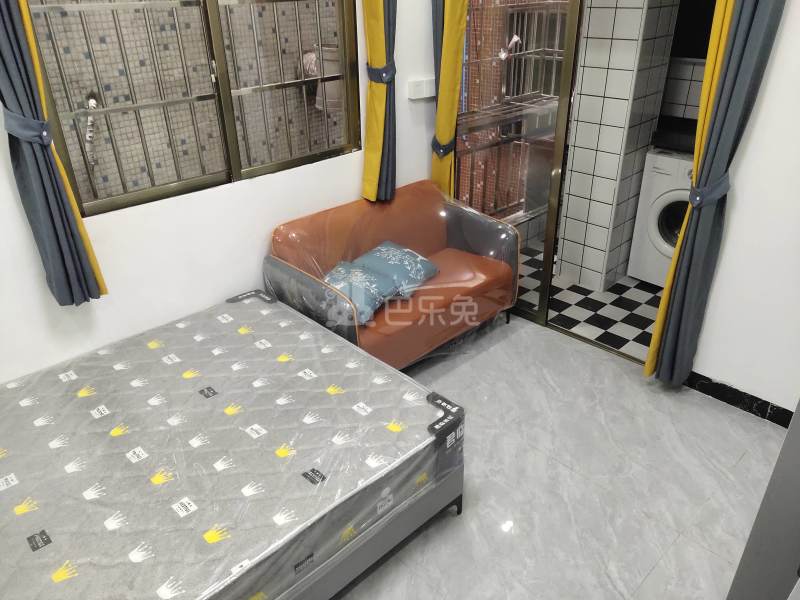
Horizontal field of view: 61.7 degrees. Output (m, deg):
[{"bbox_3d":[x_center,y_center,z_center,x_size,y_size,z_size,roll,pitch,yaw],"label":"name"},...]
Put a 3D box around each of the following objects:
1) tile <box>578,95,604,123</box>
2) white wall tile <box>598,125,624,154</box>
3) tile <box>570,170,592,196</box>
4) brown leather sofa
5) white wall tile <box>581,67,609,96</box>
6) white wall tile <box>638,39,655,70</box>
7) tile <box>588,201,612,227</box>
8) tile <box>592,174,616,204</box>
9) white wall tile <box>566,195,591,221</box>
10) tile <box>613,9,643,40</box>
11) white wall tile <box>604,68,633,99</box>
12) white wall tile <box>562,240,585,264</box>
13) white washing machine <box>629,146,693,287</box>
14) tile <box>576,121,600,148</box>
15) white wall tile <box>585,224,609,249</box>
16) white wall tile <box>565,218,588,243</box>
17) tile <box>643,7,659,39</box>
[{"bbox_3d":[1.093,-1.085,3.818,0.147,0.149,0.012,25,37,39],"label":"tile"},{"bbox_3d":[1.218,-0.925,3.858,0.150,0.150,0.010,25,37,39],"label":"white wall tile"},{"bbox_3d":[1.115,-0.707,4.104,0.010,0.151,0.151,-26,37,-38],"label":"tile"},{"bbox_3d":[0.001,-0.095,3.490,1.220,0.770,0.665,-25,37,-38],"label":"brown leather sofa"},{"bbox_3d":[1.108,-1.244,3.810,0.010,0.151,0.151,-26,37,-38],"label":"white wall tile"},{"bbox_3d":[1.336,-1.327,3.639,0.151,0.151,0.010,-26,37,-38],"label":"white wall tile"},{"bbox_3d":[1.224,-0.521,4.081,0.010,0.151,0.151,-26,37,-38],"label":"tile"},{"bbox_3d":[1.199,-0.645,3.935,0.147,0.149,0.012,25,37,39],"label":"tile"},{"bbox_3d":[1.113,-0.570,4.167,0.150,0.150,0.010,25,37,39],"label":"white wall tile"},{"bbox_3d":[1.214,-1.464,3.573,0.150,0.150,0.010,25,37,39],"label":"tile"},{"bbox_3d":[1.216,-1.195,3.716,0.150,0.150,0.010,25,37,39],"label":"white wall tile"},{"bbox_3d":[1.099,-0.298,4.238,0.147,0.149,0.012,25,37,39],"label":"white wall tile"},{"bbox_3d":[1.901,-0.516,4.223,0.520,0.840,0.595,-26,37,-38],"label":"white washing machine"},{"bbox_3d":[1.111,-0.975,3.953,0.150,0.150,0.010,25,37,39],"label":"tile"},{"bbox_3d":[1.222,-0.386,4.143,0.150,0.150,0.010,25,37,39],"label":"white wall tile"},{"bbox_3d":[1.114,-0.435,4.238,0.150,0.150,0.010,25,37,39],"label":"white wall tile"},{"bbox_3d":[1.335,-1.463,3.559,0.010,0.150,0.143,25,37,39],"label":"tile"}]

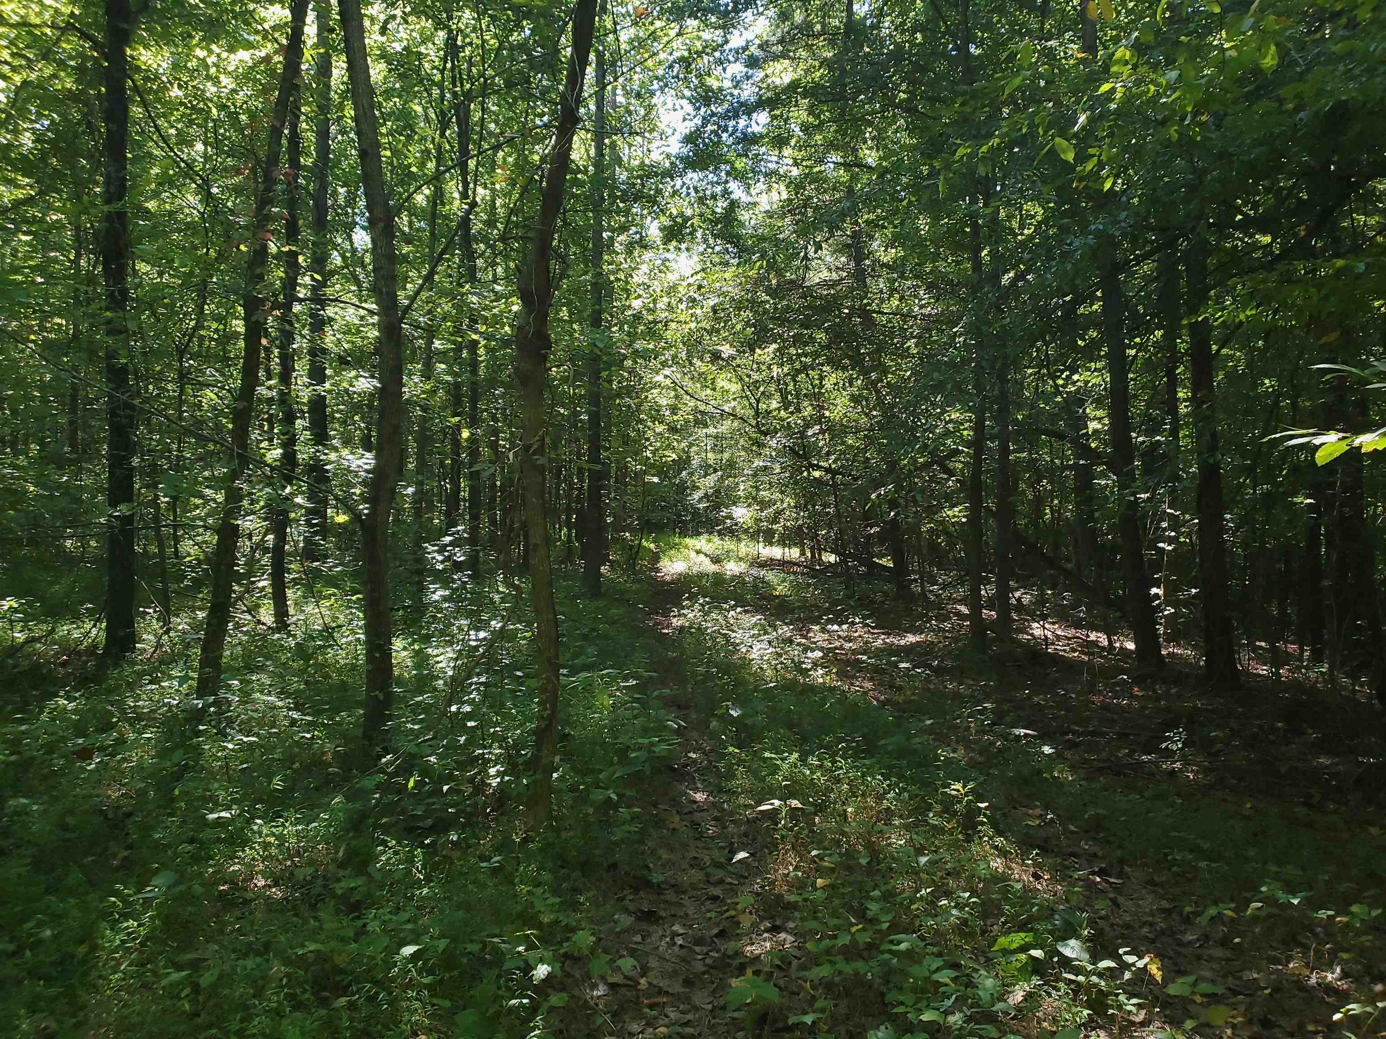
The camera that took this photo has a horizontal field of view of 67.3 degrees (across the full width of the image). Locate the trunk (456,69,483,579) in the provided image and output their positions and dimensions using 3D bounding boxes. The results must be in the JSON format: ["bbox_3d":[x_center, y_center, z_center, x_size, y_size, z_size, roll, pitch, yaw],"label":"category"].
[{"bbox_3d":[-5.886,-5.141,27.199,0.360,13.470,0.360,-1,-2,0],"label":"trunk"}]

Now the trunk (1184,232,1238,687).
[{"bbox_3d":[5.177,-0.630,10.468,0.290,4.560,0.290,-2,-2,0],"label":"trunk"}]

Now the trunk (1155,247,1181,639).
[{"bbox_3d":[6.804,-1.115,14.884,0.220,5.630,0.220,0,-2,0],"label":"trunk"}]

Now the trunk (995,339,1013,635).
[{"bbox_3d":[4.549,-0.494,15.265,0.200,4.360,0.200,0,-2,0],"label":"trunk"}]

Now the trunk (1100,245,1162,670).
[{"bbox_3d":[4.891,-0.724,11.671,0.280,4.760,0.280,-4,-2,0],"label":"trunk"}]

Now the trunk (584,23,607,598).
[{"bbox_3d":[-2.162,-4.770,23.493,0.340,13.060,0.340,0,-2,0],"label":"trunk"}]

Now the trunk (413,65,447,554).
[{"bbox_3d":[-7.621,-6.059,30.221,0.360,14.970,0.360,2,-2,0],"label":"trunk"}]

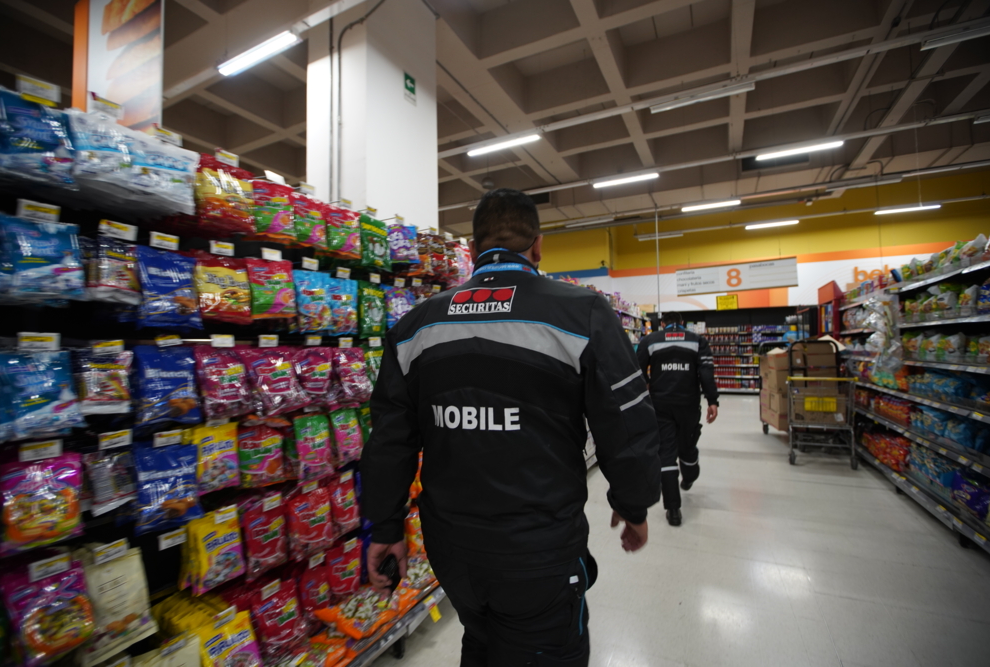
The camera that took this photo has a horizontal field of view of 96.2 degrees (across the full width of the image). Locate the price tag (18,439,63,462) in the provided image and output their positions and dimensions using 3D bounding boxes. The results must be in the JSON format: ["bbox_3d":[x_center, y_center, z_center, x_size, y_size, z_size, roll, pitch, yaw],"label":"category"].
[{"bbox_3d":[-1.067,0.275,1.045,0.006,0.038,0.069,-1,-2,27],"label":"price tag"}]

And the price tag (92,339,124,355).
[{"bbox_3d":[-1.020,0.038,1.173,0.006,0.039,0.071,-1,-2,27],"label":"price tag"}]

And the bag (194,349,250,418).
[{"bbox_3d":[-0.886,0.162,1.455,0.050,0.233,0.162,-1,-2,28],"label":"bag"}]

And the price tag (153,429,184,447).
[{"bbox_3d":[-0.944,0.301,1.286,0.006,0.038,0.069,-1,-2,27],"label":"price tag"}]

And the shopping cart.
[{"bbox_3d":[3.903,1.020,5.419,0.630,1.025,1.000,-1,-2,27],"label":"shopping cart"}]

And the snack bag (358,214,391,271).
[{"bbox_3d":[-0.563,-0.425,2.098,0.050,0.233,0.182,-1,-2,28],"label":"snack bag"}]

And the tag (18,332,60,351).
[{"bbox_3d":[-1.081,0.020,1.054,0.006,0.039,0.071,-1,-2,27],"label":"tag"}]

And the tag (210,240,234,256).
[{"bbox_3d":[-0.882,-0.275,1.435,0.006,0.038,0.069,-1,-2,27],"label":"tag"}]

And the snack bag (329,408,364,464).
[{"bbox_3d":[-0.651,0.456,1.952,0.055,0.235,0.150,-7,-4,27],"label":"snack bag"}]

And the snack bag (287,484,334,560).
[{"bbox_3d":[-0.724,0.746,1.754,0.050,0.225,0.175,-1,-2,27],"label":"snack bag"}]

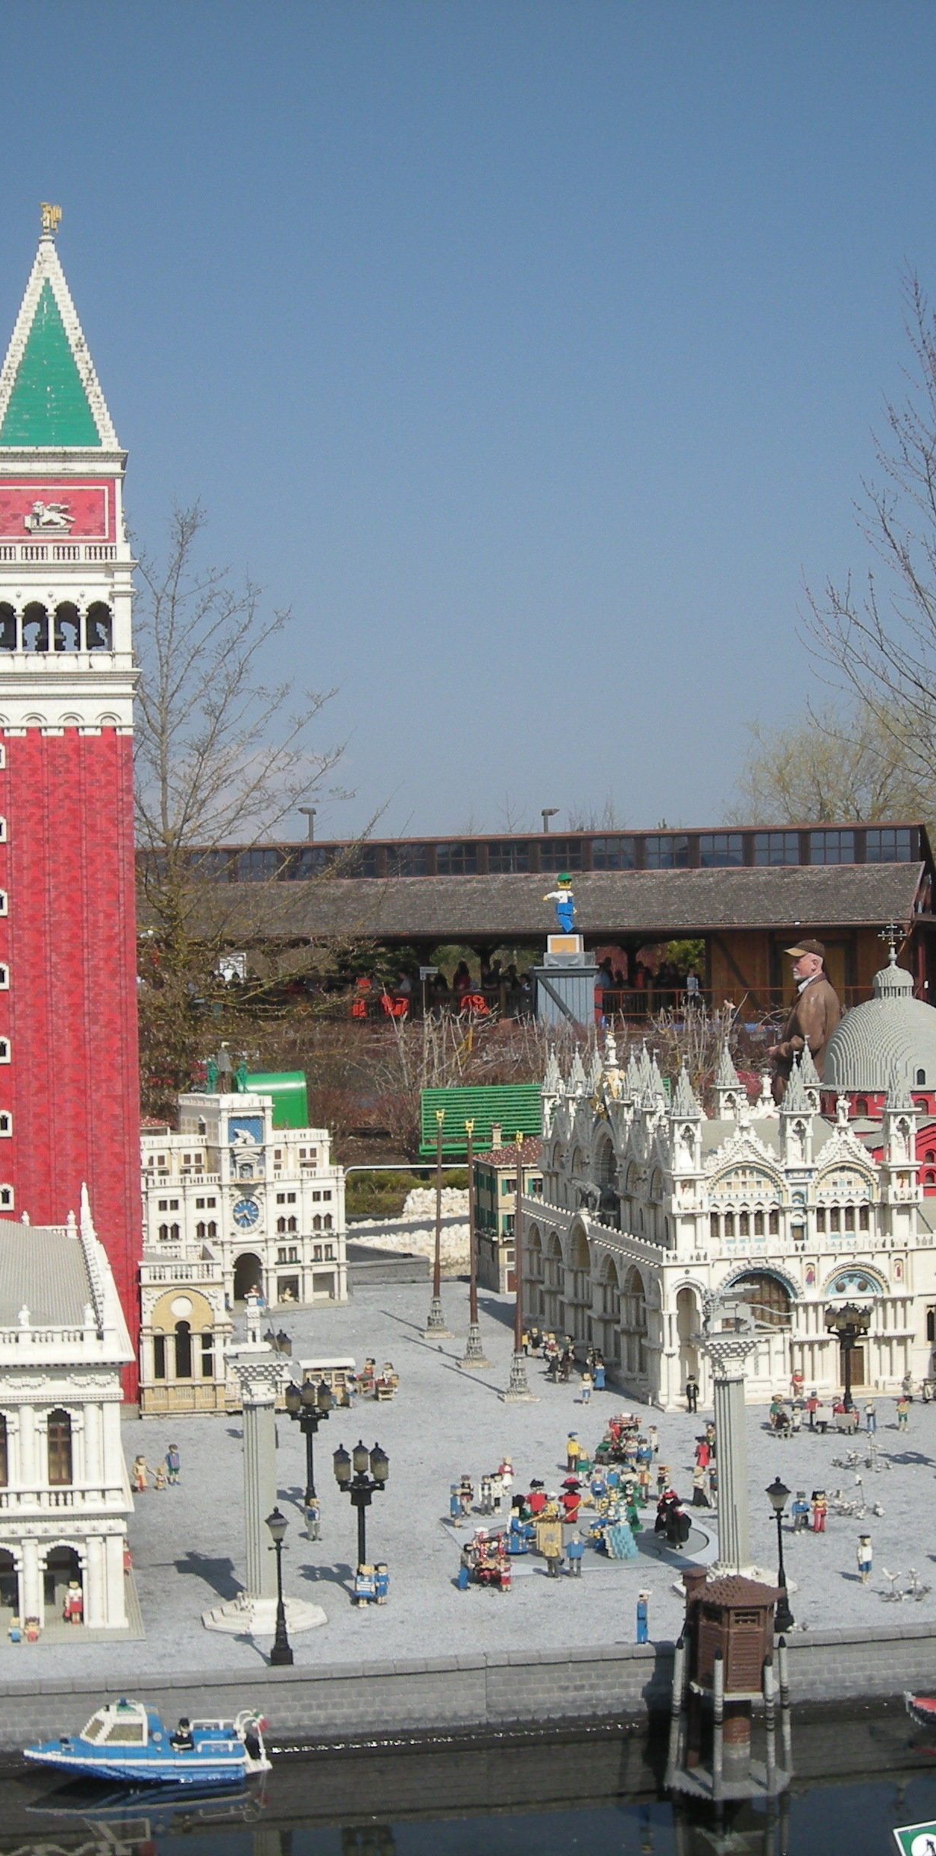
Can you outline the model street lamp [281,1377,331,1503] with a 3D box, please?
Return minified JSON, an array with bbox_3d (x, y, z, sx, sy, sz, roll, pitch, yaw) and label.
[{"bbox_3d":[-0.417,1.349,6.522,0.125,0.345,0.125,-1,-1,-12],"label":"model street lamp"}]

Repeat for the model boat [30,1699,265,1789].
[{"bbox_3d":[-0.588,1.491,4.600,0.455,0.137,0.145,-1,-1,-3],"label":"model boat"}]

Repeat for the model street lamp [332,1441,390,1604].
[{"bbox_3d":[-0.224,1.248,5.250,0.115,0.342,0.115,-1,-1,-8],"label":"model street lamp"}]

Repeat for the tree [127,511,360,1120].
[{"bbox_3d":[-2.721,-0.895,22.500,3.400,5.800,3.400,-1,-1,0],"label":"tree"}]

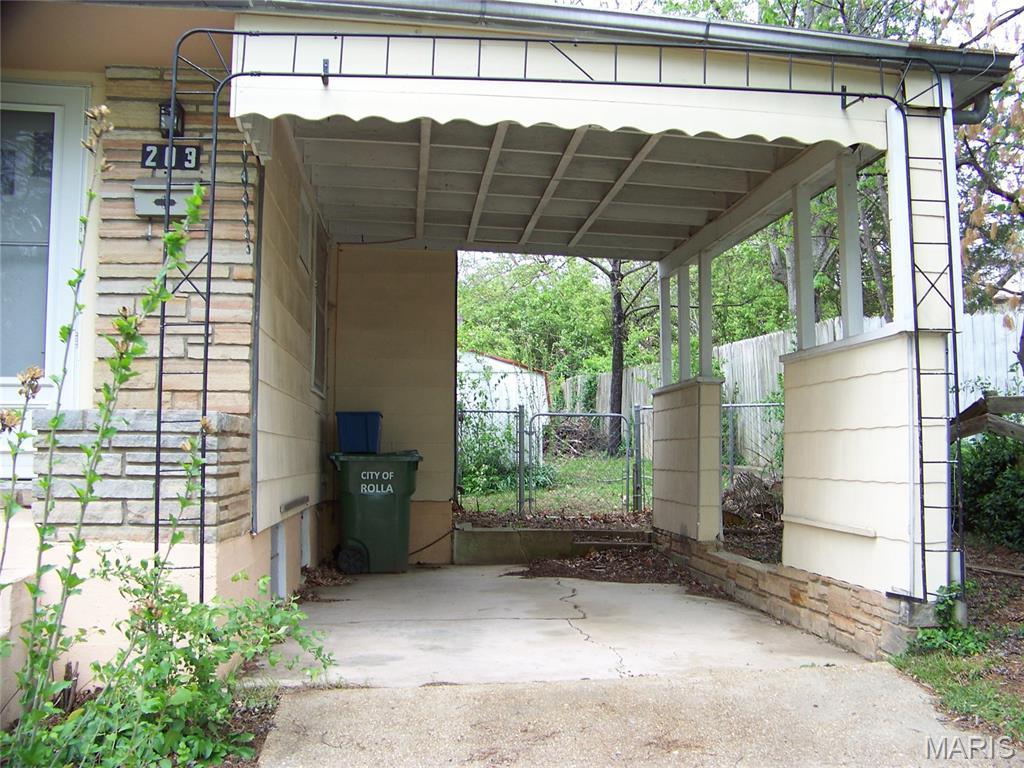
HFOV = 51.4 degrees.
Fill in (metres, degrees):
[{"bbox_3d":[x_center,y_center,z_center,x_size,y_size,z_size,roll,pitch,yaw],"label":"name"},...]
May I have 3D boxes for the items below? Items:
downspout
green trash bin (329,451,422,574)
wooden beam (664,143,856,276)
[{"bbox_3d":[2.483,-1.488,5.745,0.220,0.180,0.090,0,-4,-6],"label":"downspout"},{"bbox_3d":[-1.304,1.212,10.192,0.870,1.135,0.700,0,-4,-6],"label":"green trash bin"},{"bbox_3d":[1.823,-1.285,8.279,0.190,0.225,4.900,0,-4,-6],"label":"wooden beam"}]

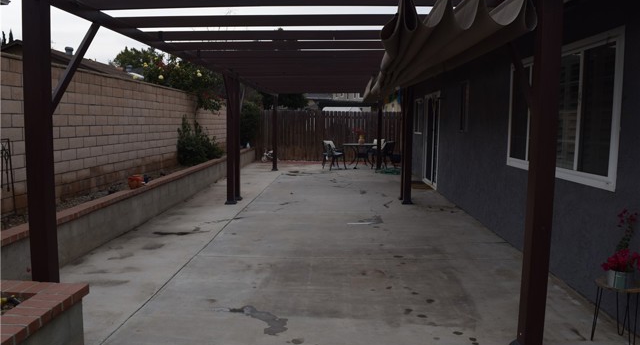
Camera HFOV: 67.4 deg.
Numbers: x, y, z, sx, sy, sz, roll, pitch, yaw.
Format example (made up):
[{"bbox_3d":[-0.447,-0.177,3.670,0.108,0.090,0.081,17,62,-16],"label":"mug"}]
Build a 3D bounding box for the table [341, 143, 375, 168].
[{"bbox_3d":[1.313,-0.538,15.761,1.100,0.730,1.100,1,6,2],"label":"table"}]

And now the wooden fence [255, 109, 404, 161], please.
[{"bbox_3d":[0.348,-1.345,17.595,5.550,1.830,0.090,1,6,2],"label":"wooden fence"}]

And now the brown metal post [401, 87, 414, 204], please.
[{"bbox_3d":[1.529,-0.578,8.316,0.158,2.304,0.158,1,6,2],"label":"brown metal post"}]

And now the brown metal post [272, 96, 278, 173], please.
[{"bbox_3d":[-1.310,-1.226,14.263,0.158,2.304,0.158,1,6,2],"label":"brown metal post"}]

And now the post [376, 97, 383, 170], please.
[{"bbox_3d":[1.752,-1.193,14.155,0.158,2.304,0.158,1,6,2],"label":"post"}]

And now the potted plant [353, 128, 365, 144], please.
[{"bbox_3d":[1.285,-1.188,15.621,0.400,0.520,0.360,1,6,2],"label":"potted plant"}]

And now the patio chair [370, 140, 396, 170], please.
[{"bbox_3d":[1.966,-0.557,14.866,0.620,0.890,0.580,4,7,30],"label":"patio chair"}]

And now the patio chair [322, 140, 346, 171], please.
[{"bbox_3d":[0.449,-0.547,14.850,0.620,0.890,0.580,-3,7,-31],"label":"patio chair"}]

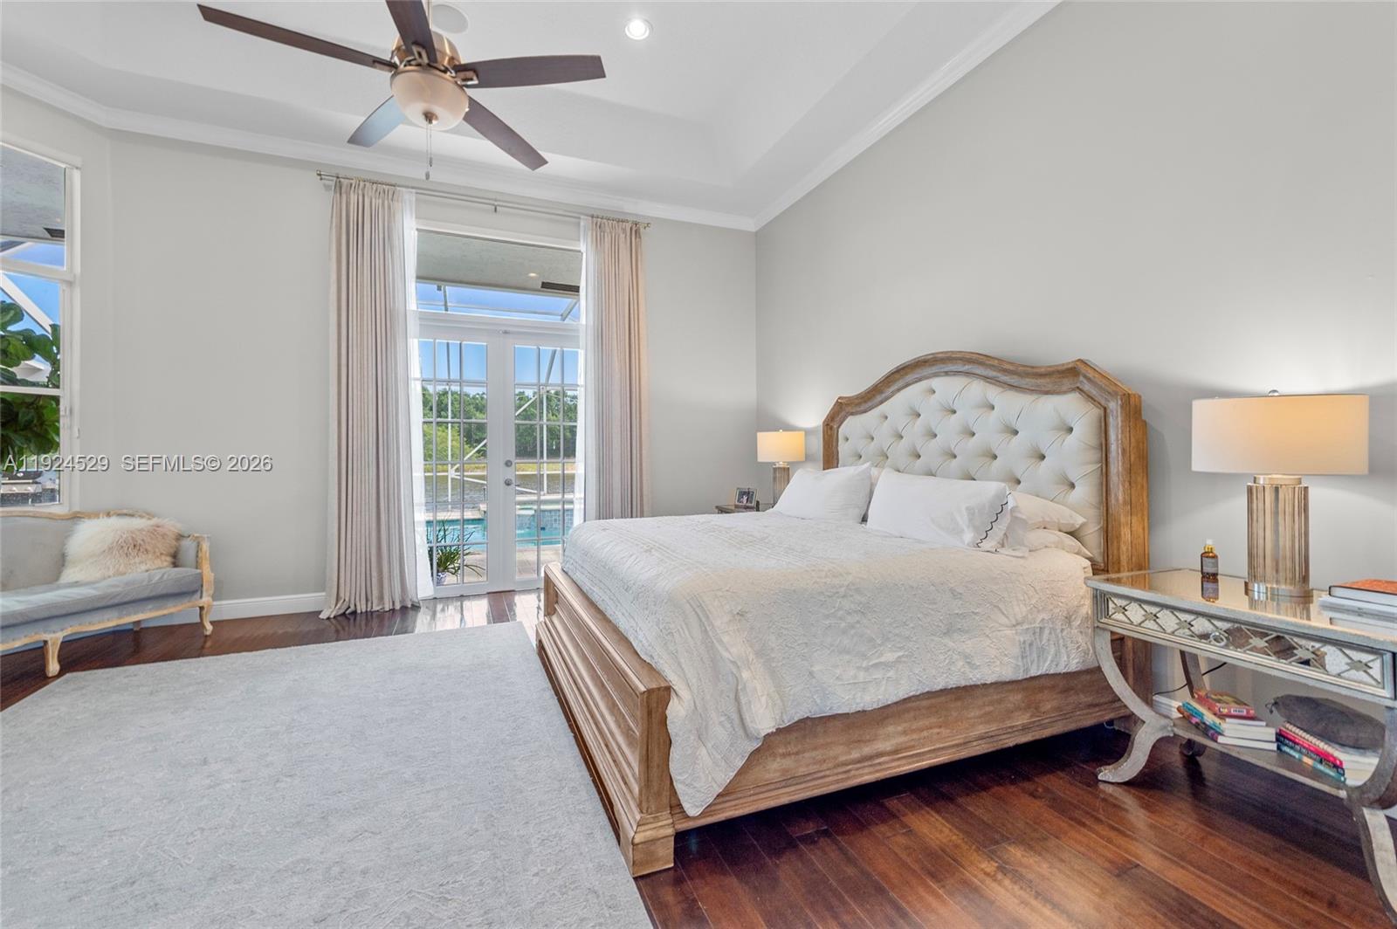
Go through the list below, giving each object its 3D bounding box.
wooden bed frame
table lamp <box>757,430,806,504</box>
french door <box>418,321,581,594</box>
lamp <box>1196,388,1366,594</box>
[{"bbox_3d":[0.439,0.240,2.861,2.196,1.812,2.140,0,0,-22],"label":"wooden bed frame"},{"bbox_3d":[0.681,0.047,4.450,0.385,0.658,0.385,0,0,0],"label":"table lamp"},{"bbox_3d":[-1.795,-0.055,4.979,1.581,2.442,0.090,0,0,-21],"label":"french door"},{"bbox_3d":[1.853,0.093,1.750,0.385,0.658,0.385,0,0,-22],"label":"lamp"}]

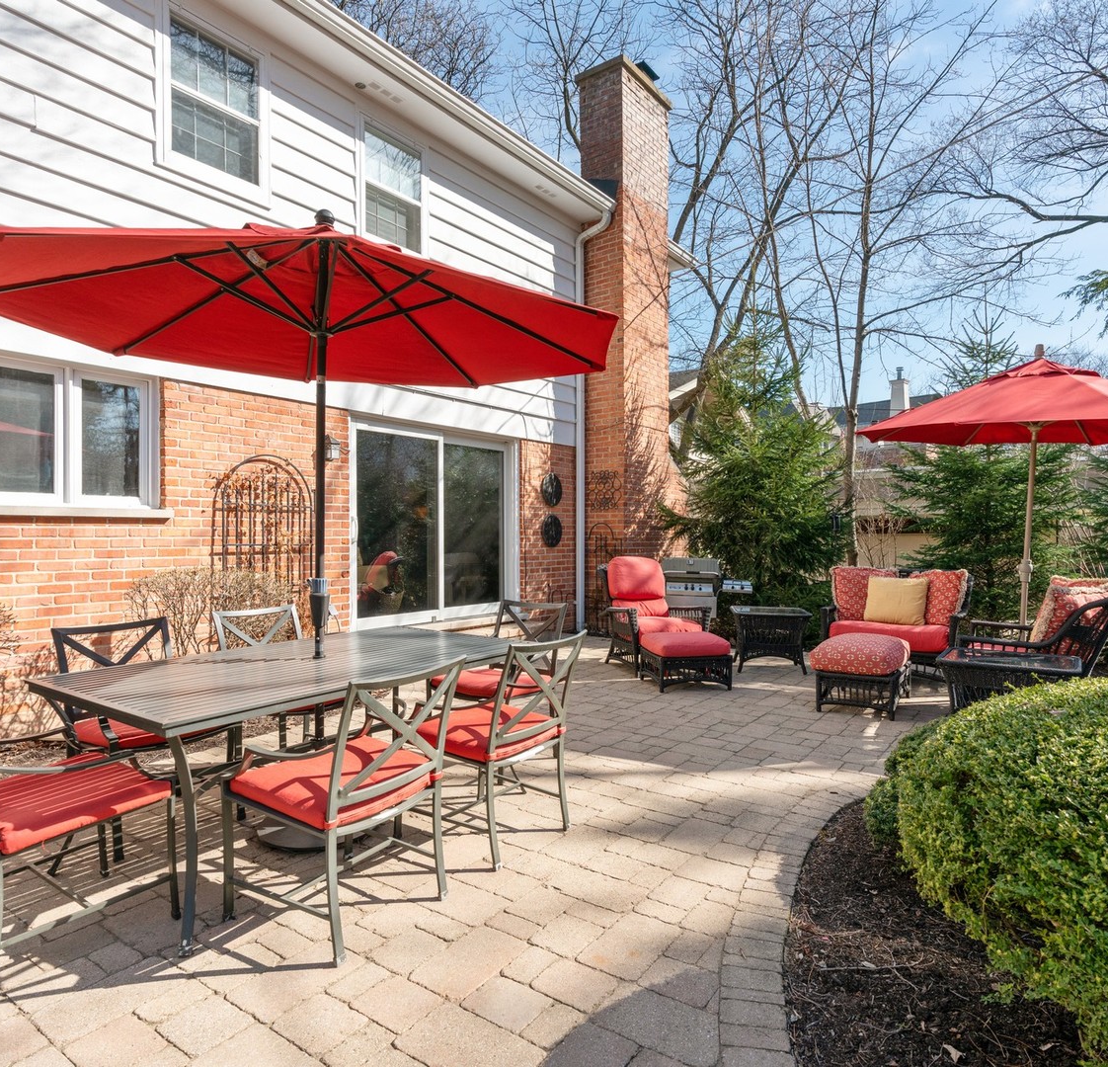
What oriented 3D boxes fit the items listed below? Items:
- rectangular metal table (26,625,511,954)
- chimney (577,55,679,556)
[{"bbox_3d":[-1.035,0.941,3.375,1.106,0.752,1.934,0,0,37],"label":"rectangular metal table"},{"bbox_3d":[1.140,-2.430,10.530,0.680,7.340,1.850,0,0,36],"label":"chimney"}]

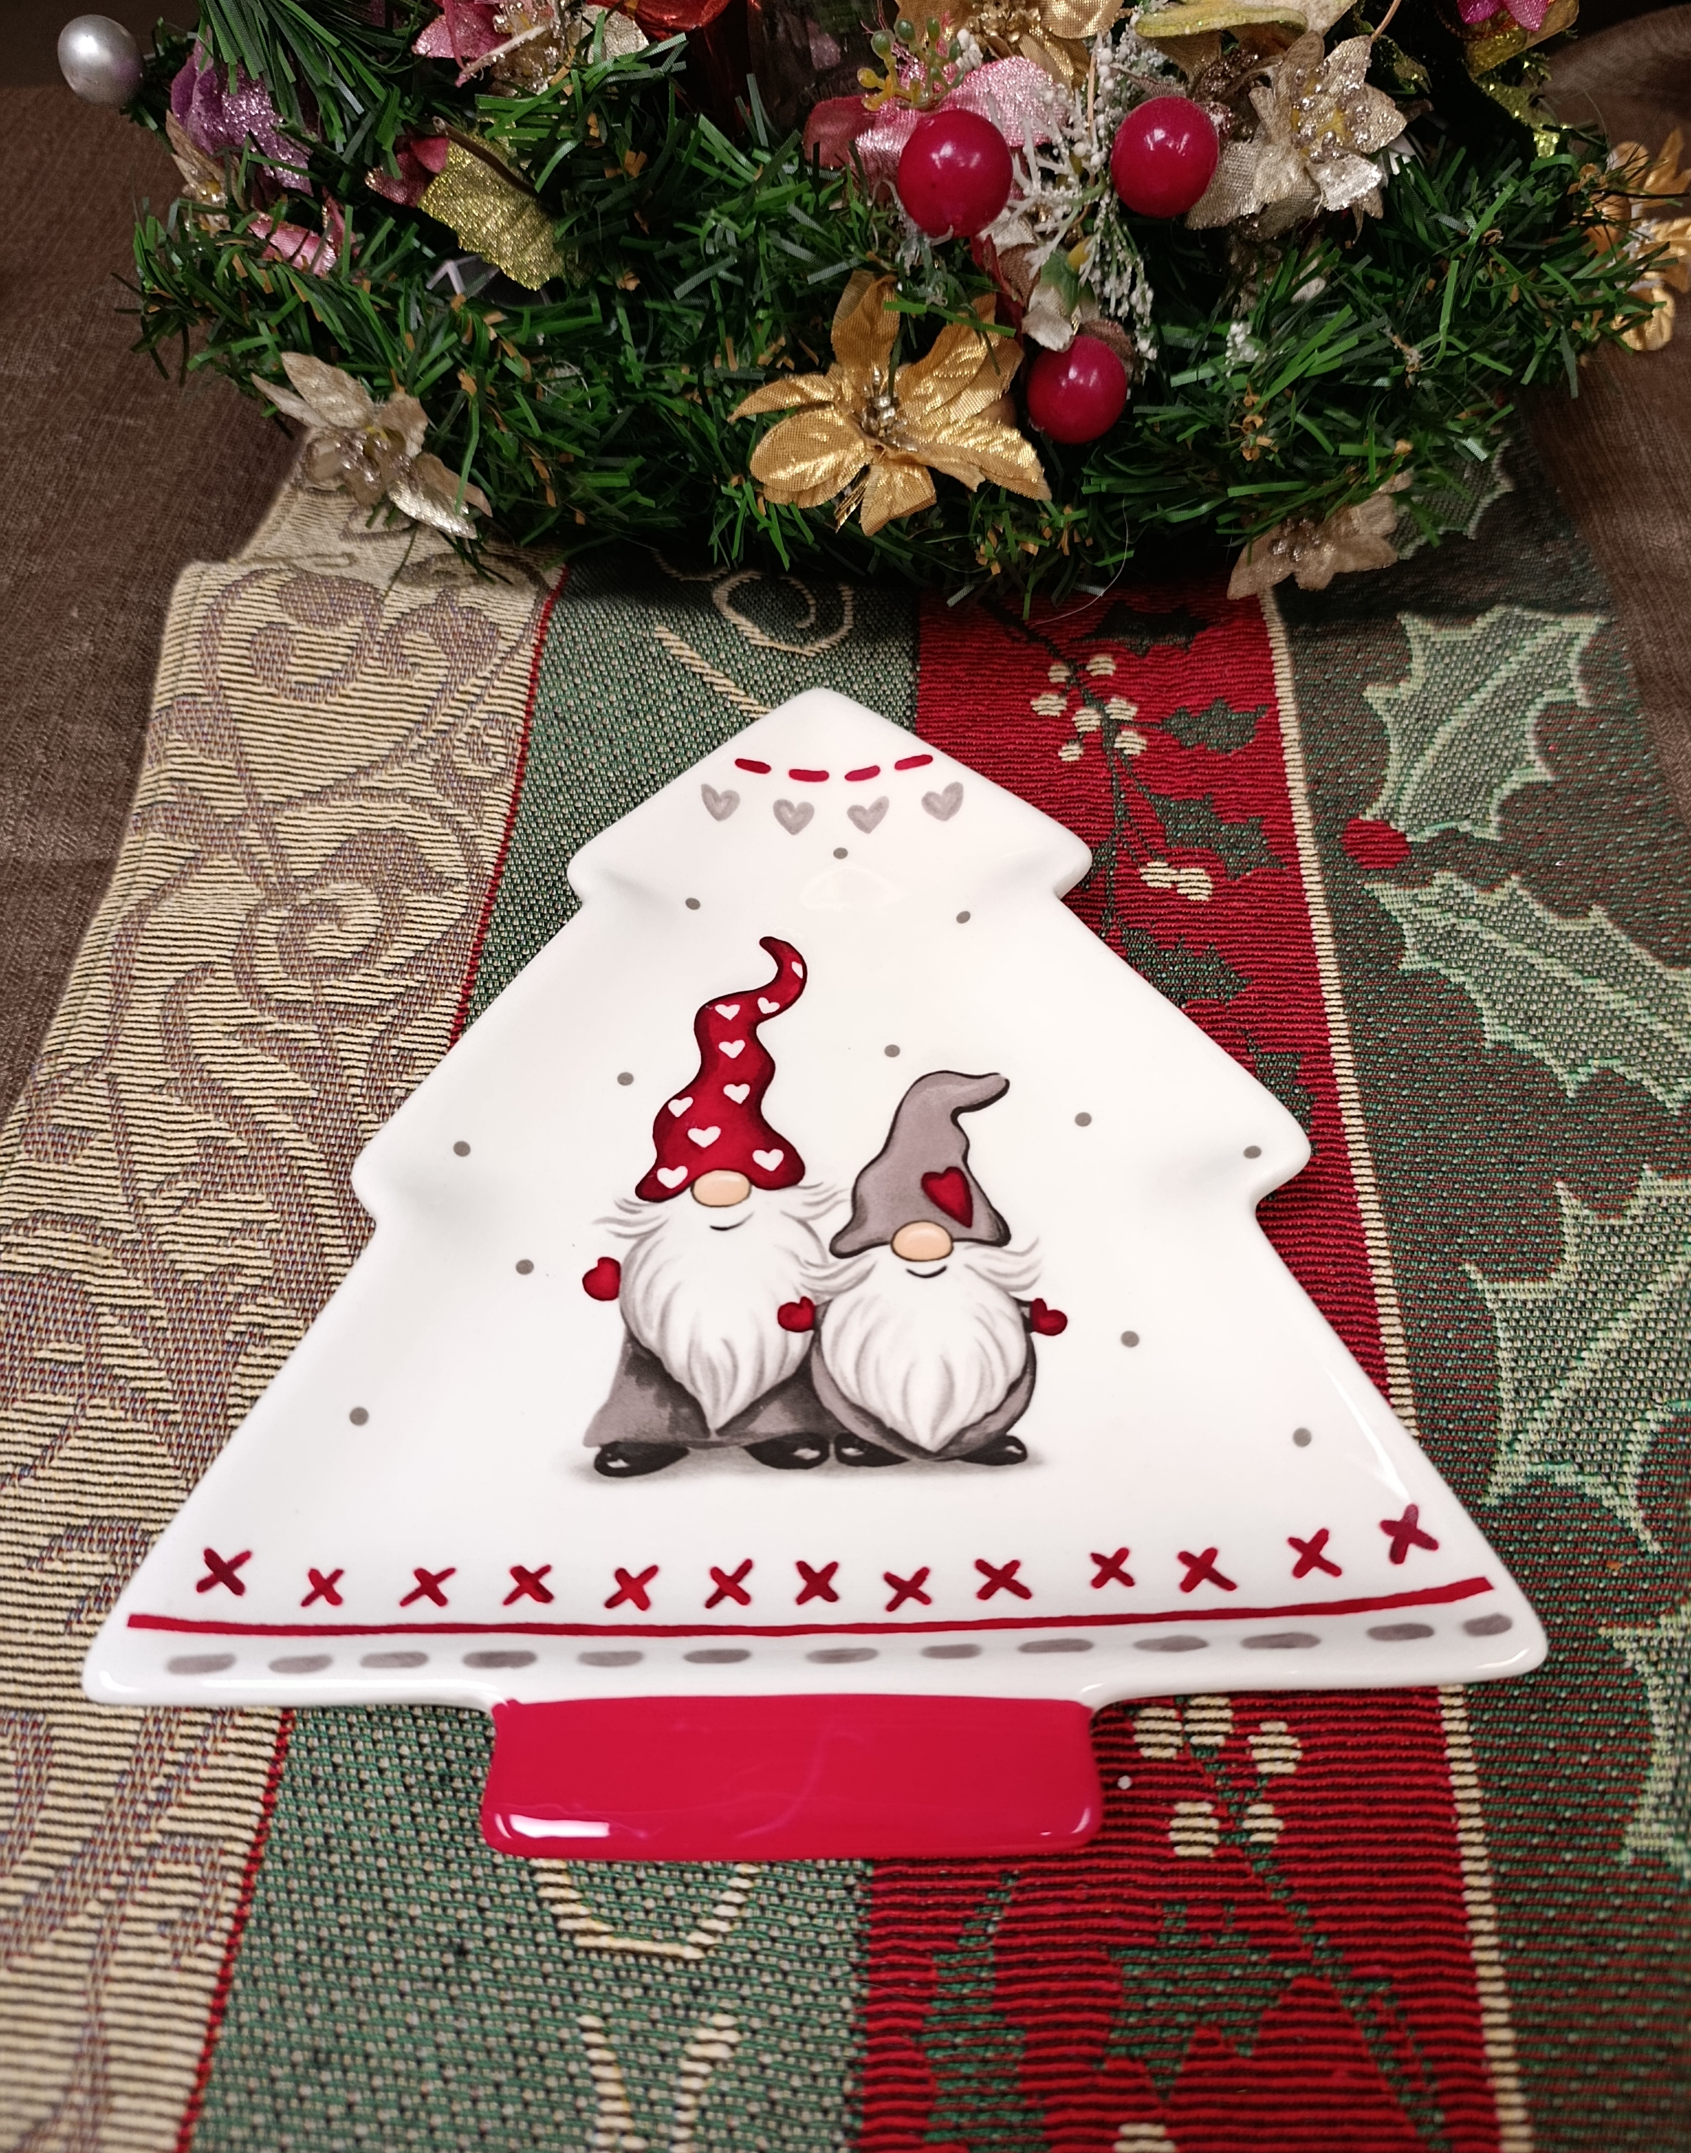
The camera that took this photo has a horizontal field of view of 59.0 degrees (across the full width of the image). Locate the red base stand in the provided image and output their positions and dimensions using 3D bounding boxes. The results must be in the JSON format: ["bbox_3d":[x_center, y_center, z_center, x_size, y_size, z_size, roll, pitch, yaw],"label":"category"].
[{"bbox_3d":[-0.007,0.100,0.211,0.085,0.011,0.021,-1,56,1],"label":"red base stand"}]

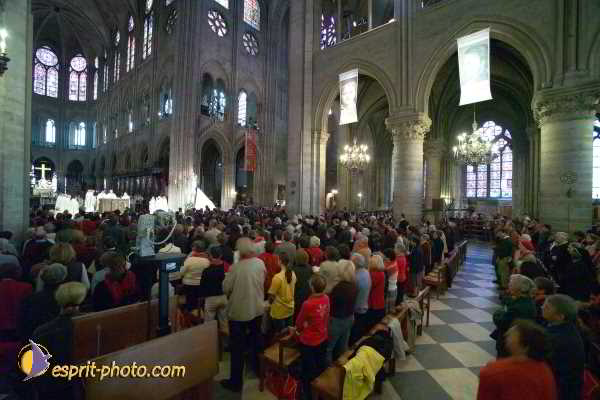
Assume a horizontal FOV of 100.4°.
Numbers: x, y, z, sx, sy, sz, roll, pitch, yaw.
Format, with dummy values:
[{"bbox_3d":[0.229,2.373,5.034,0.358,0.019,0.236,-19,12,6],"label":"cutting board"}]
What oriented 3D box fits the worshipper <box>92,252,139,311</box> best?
[{"bbox_3d":[-2.223,1.389,3.000,0.500,1.530,0.360,1,0,-44],"label":"worshipper"}]

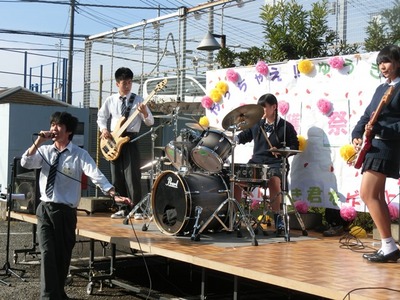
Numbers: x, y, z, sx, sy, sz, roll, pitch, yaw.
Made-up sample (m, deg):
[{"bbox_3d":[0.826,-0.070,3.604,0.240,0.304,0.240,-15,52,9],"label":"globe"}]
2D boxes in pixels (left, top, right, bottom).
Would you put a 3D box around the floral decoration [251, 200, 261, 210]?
[{"bbox_3d":[0.604,0.604,7.250,0.120,0.140,0.140,-1,2,-37],"label":"floral decoration"}]

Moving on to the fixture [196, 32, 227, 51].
[{"bbox_3d":[0.177,-1.667,10.300,0.470,0.290,0.380,-1,2,-37],"label":"fixture"}]

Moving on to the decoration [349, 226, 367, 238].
[{"bbox_3d":[1.445,0.757,6.150,0.140,0.130,0.160,-1,2,-37],"label":"decoration"}]

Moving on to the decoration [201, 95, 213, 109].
[{"bbox_3d":[0.088,-0.560,7.900,0.120,0.150,0.150,-1,2,-37],"label":"decoration"}]

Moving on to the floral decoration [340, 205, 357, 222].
[{"bbox_3d":[1.399,0.597,6.300,0.130,0.160,0.160,-1,2,-37],"label":"floral decoration"}]

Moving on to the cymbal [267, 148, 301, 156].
[{"bbox_3d":[0.786,0.023,6.200,0.330,0.060,0.330,0,2,0],"label":"cymbal"}]

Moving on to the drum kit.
[{"bbox_3d":[0.133,0.217,6.600,1.380,1.200,1.880,-1,2,-37],"label":"drum kit"}]

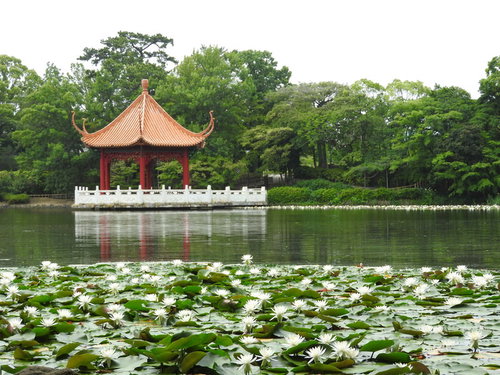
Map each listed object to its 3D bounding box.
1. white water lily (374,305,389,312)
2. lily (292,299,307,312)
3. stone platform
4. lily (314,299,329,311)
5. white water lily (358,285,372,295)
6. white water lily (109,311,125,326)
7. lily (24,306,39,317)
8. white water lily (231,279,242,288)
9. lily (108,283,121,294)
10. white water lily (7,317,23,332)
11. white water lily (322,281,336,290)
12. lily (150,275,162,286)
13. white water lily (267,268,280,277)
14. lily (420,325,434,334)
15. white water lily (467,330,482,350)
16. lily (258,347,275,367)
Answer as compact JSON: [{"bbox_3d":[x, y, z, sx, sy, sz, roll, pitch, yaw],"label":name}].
[{"bbox_3d":[1.069,0.983,8.218,0.121,0.053,0.121,0,0,0],"label":"white water lily"},{"bbox_3d":[0.410,0.976,8.327,0.111,0.100,0.111,0,0,0],"label":"lily"},{"bbox_3d":[-4.700,0.500,62.000,11.500,1.420,10.000,0,0,0],"label":"stone platform"},{"bbox_3d":[0.592,0.980,8.397,0.120,0.084,0.120,0,0,0],"label":"lily"},{"bbox_3d":[1.076,0.955,9.418,0.133,0.082,0.133,0,0,0],"label":"white water lily"},{"bbox_3d":[-1.142,1.120,8.647,0.137,0.110,0.137,0,0,0],"label":"white water lily"},{"bbox_3d":[-2.073,1.181,9.591,0.138,0.083,0.138,0,0,0],"label":"lily"},{"bbox_3d":[-0.139,0.996,10.430,0.114,0.086,0.114,0,0,0],"label":"white water lily"},{"bbox_3d":[-1.474,1.099,11.020,0.130,0.110,0.130,0,0,0],"label":"lily"},{"bbox_3d":[-1.887,1.094,8.120,0.125,0.100,0.125,0,0,0],"label":"white water lily"},{"bbox_3d":[0.783,0.966,9.964,0.135,0.087,0.135,0,0,0],"label":"white water lily"},{"bbox_3d":[-1.143,1.137,12.366,0.147,0.110,0.147,0,0,0],"label":"lily"},{"bbox_3d":[0.268,0.969,11.523,0.146,0.081,0.146,0,0,0],"label":"white water lily"},{"bbox_3d":[1.475,1.183,8.426,0.114,0.064,0.114,0,0,0],"label":"lily"},{"bbox_3d":[1.643,1.116,7.420,0.120,0.140,0.120,0,0,0],"label":"white water lily"},{"bbox_3d":[0.093,0.950,5.682,0.113,0.091,0.113,0,0,0],"label":"lily"}]

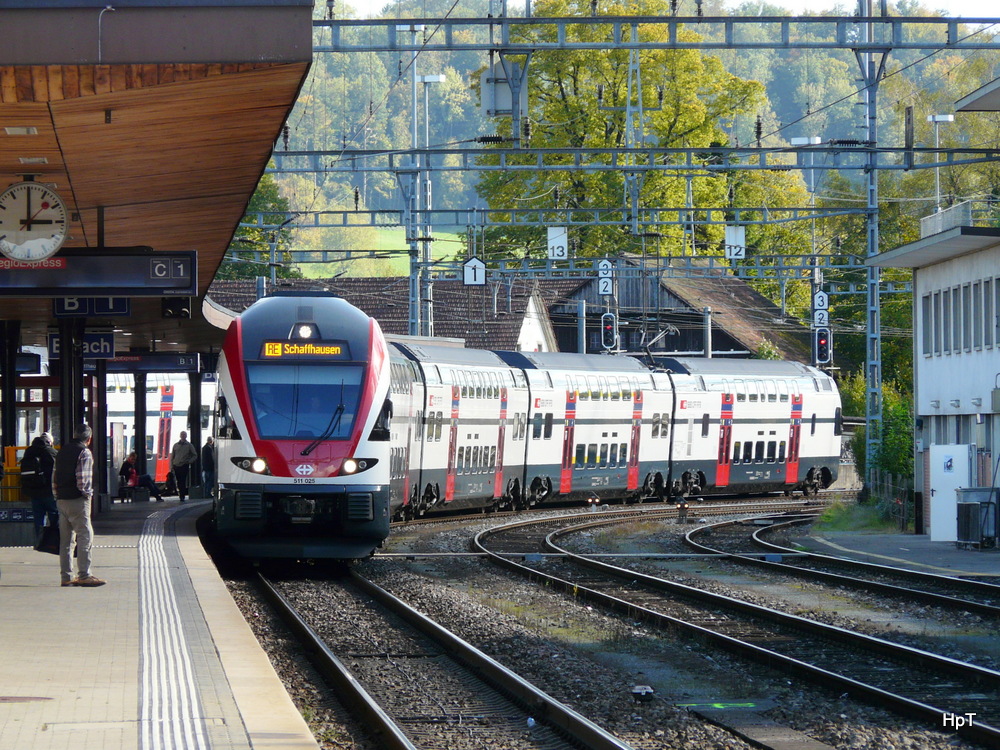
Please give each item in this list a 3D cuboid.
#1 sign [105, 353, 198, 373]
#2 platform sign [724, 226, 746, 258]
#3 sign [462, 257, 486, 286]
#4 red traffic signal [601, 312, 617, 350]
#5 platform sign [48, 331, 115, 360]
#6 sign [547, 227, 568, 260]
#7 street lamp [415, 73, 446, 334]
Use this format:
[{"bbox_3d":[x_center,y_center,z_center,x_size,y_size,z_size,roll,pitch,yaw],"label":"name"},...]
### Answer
[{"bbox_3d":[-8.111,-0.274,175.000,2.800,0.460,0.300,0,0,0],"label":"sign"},{"bbox_3d":[6.011,-3.373,199.000,0.500,0.820,0.070,0,0,5],"label":"platform sign"},{"bbox_3d":[-0.635,-2.646,199.000,0.590,0.760,0.080,0,0,5],"label":"sign"},{"bbox_3d":[4.227,-1.709,303.000,0.560,1.410,0.330,0,0,9],"label":"red traffic signal"},{"bbox_3d":[-7.883,-0.537,147.000,1.260,0.520,0.150,0,0,-2],"label":"platform sign"},{"bbox_3d":[1.482,-3.352,199.000,0.500,0.820,0.070,0,0,5],"label":"sign"},{"bbox_3d":[-2.737,-3.656,305.000,1.200,16.100,0.500,0,0,0],"label":"street lamp"}]

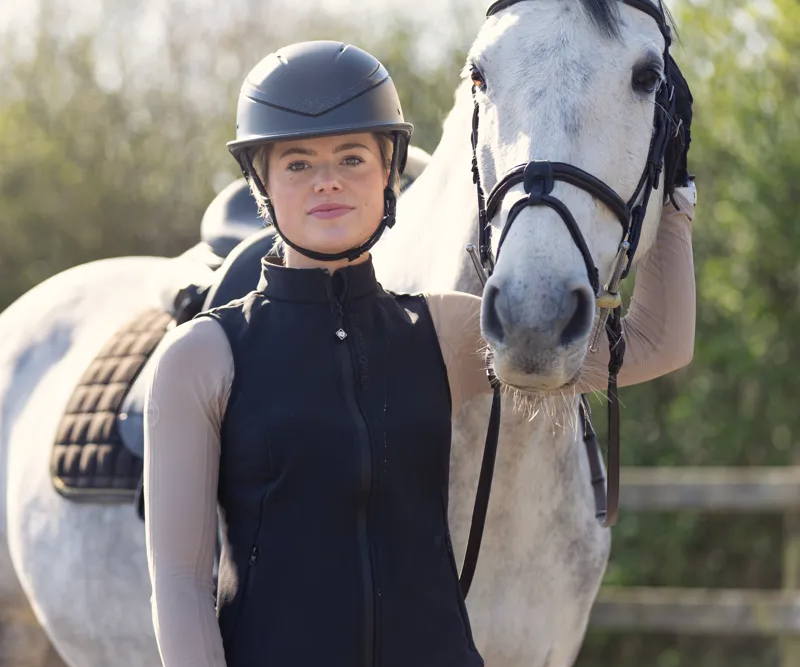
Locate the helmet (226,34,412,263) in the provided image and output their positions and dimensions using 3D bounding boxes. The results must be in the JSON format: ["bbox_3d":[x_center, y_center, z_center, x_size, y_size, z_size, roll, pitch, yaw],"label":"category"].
[{"bbox_3d":[-0.095,-0.220,4.470,0.220,0.260,0.280,-6,0,0],"label":"helmet"}]

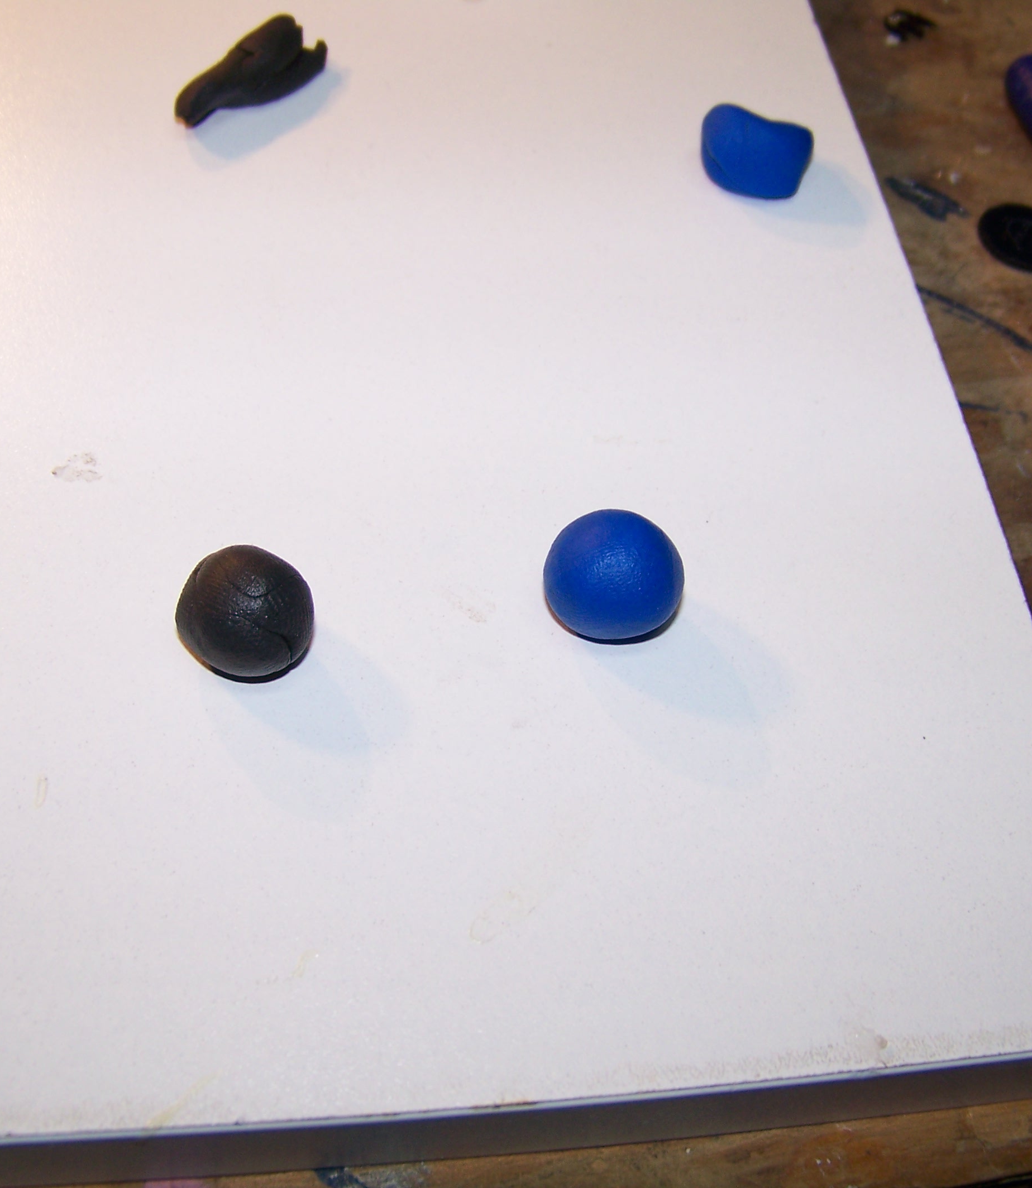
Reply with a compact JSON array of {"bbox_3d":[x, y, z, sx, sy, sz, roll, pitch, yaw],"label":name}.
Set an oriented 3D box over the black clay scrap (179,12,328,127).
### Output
[{"bbox_3d":[-0.036,-0.072,0.220,0.009,0.008,0.024,38,60,19],"label":"black clay scrap"}]

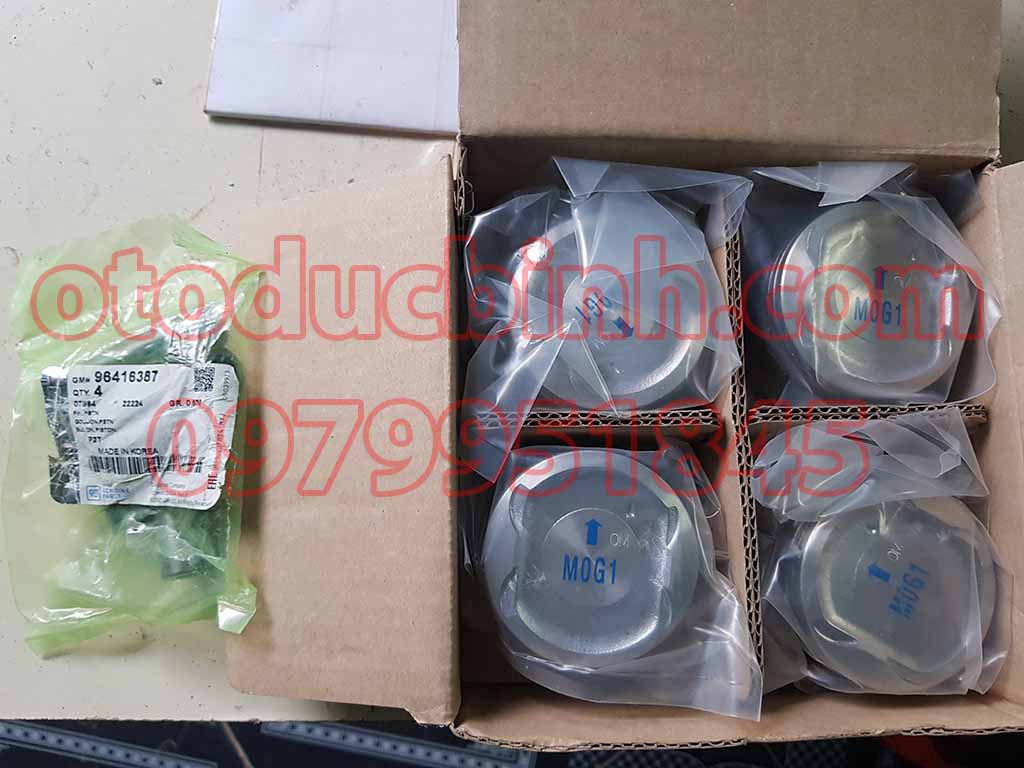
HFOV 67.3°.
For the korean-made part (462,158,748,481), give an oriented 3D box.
[{"bbox_3d":[0.032,-0.027,0.315,0.104,0.068,0.106,0,83,-6],"label":"korean-made part"}]

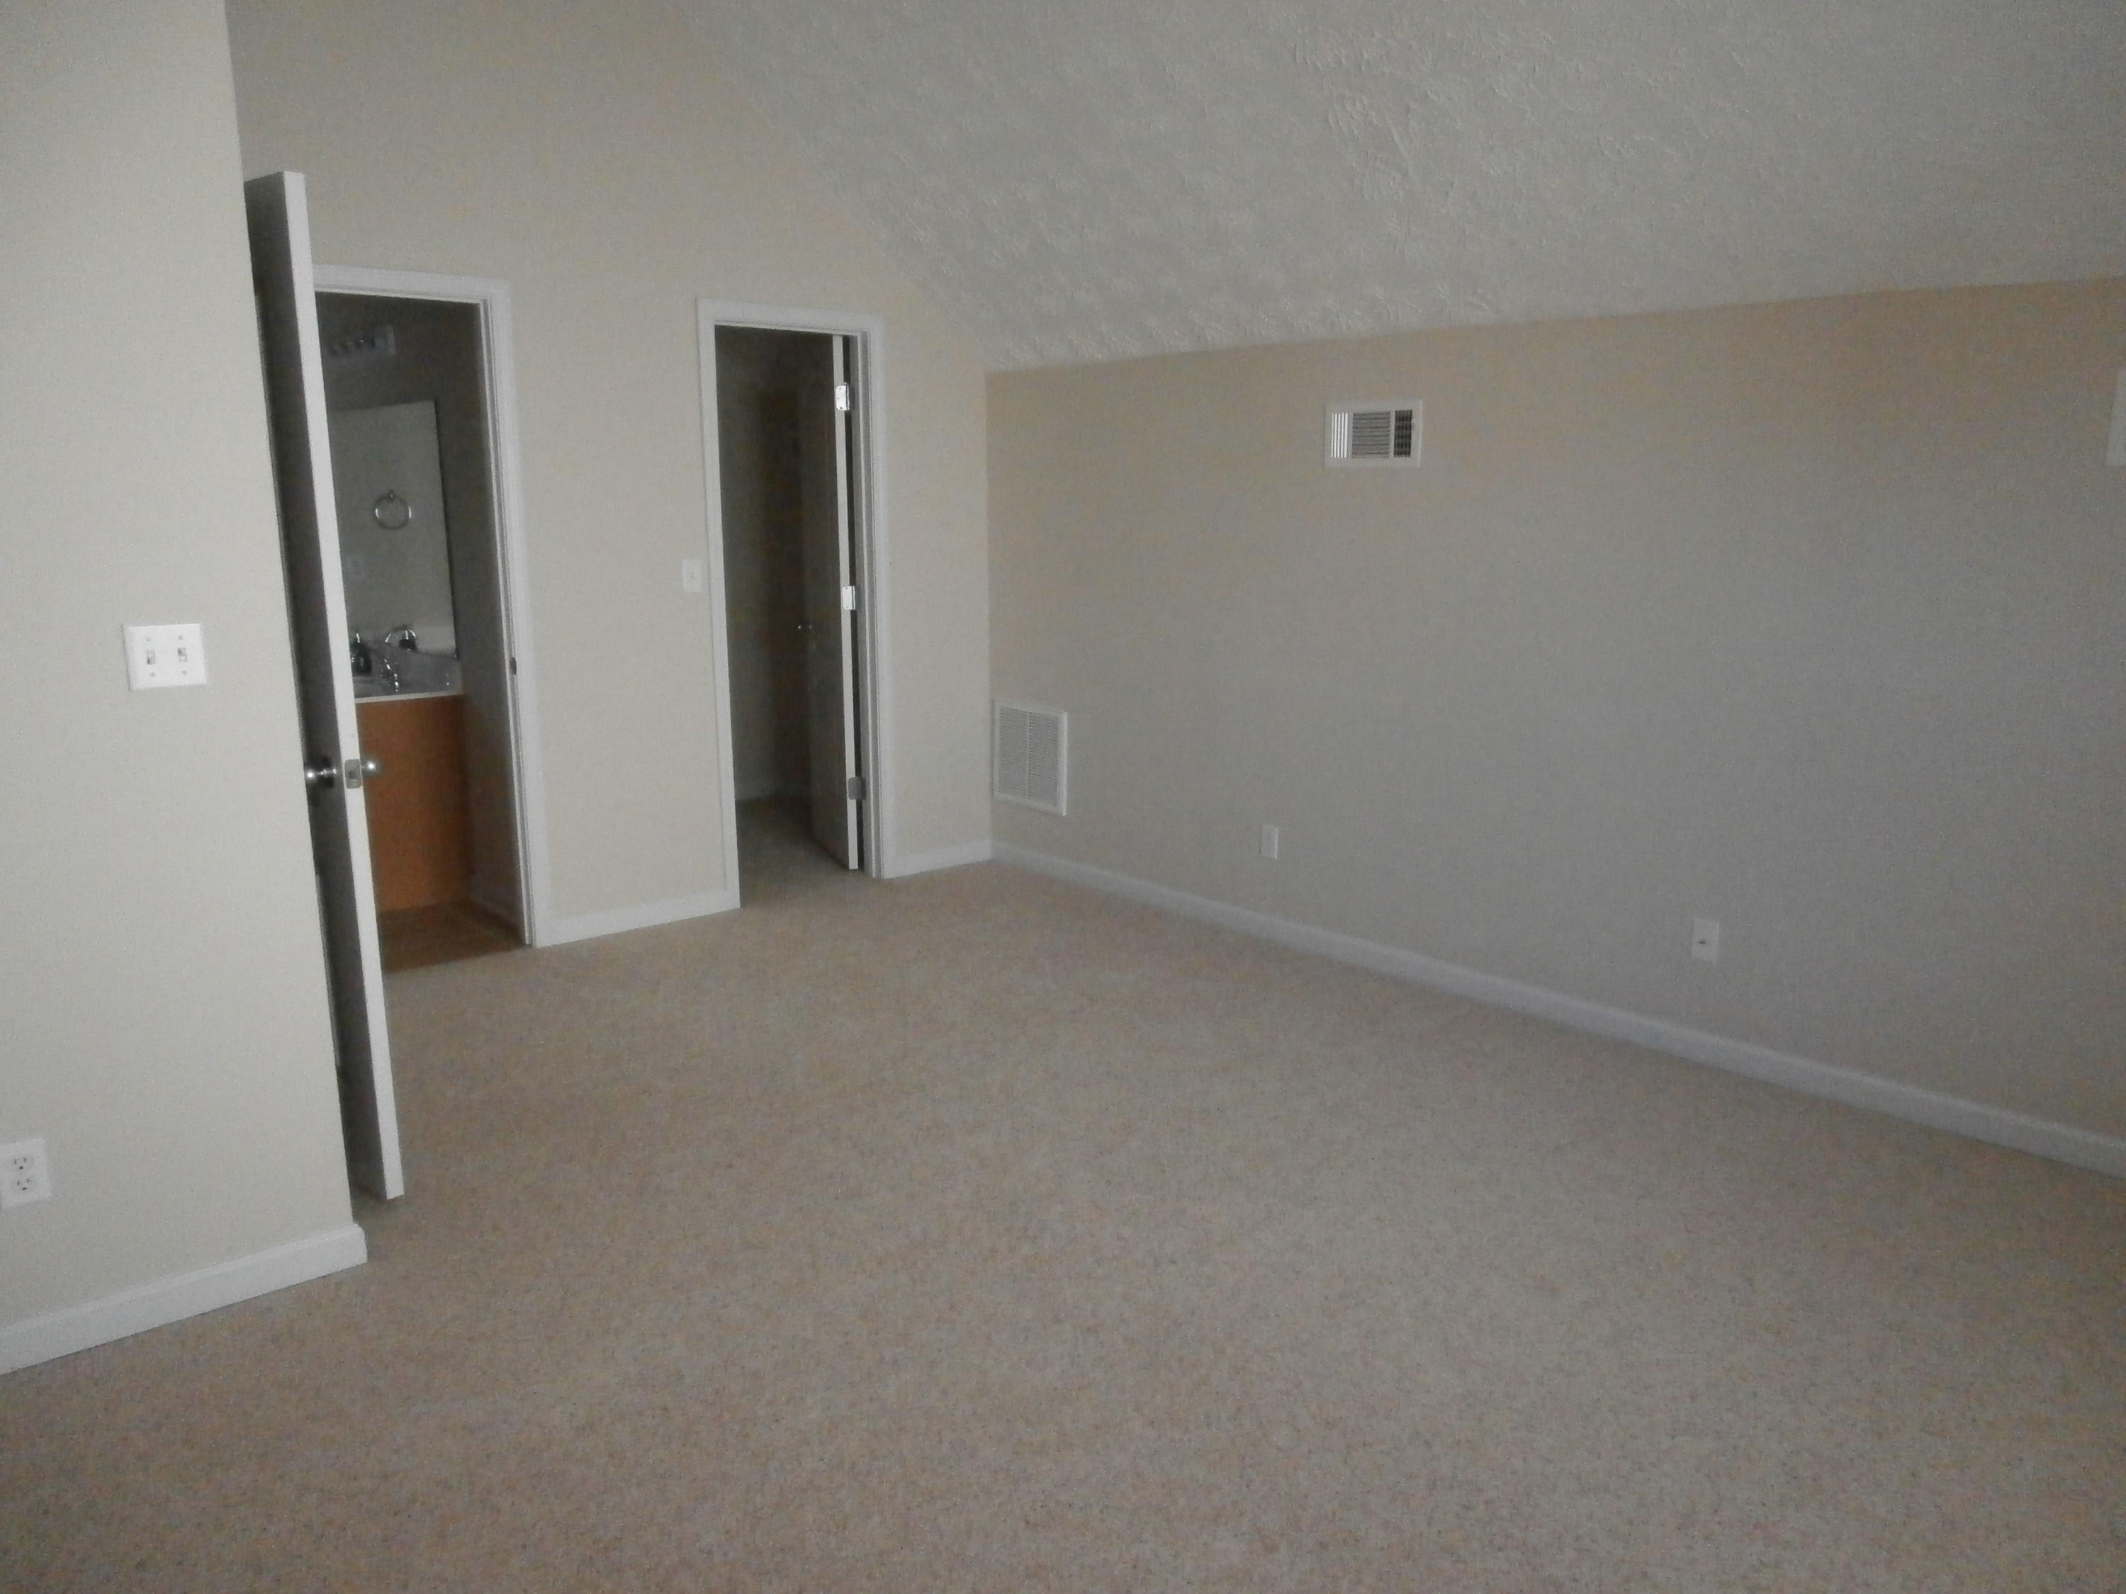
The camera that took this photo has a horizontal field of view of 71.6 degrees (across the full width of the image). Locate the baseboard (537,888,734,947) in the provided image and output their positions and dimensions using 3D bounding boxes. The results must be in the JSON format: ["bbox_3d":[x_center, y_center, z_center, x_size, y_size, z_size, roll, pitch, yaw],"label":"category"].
[{"bbox_3d":[-1.453,0.407,5.077,0.728,0.088,0.018,-10,15,-40],"label":"baseboard"}]

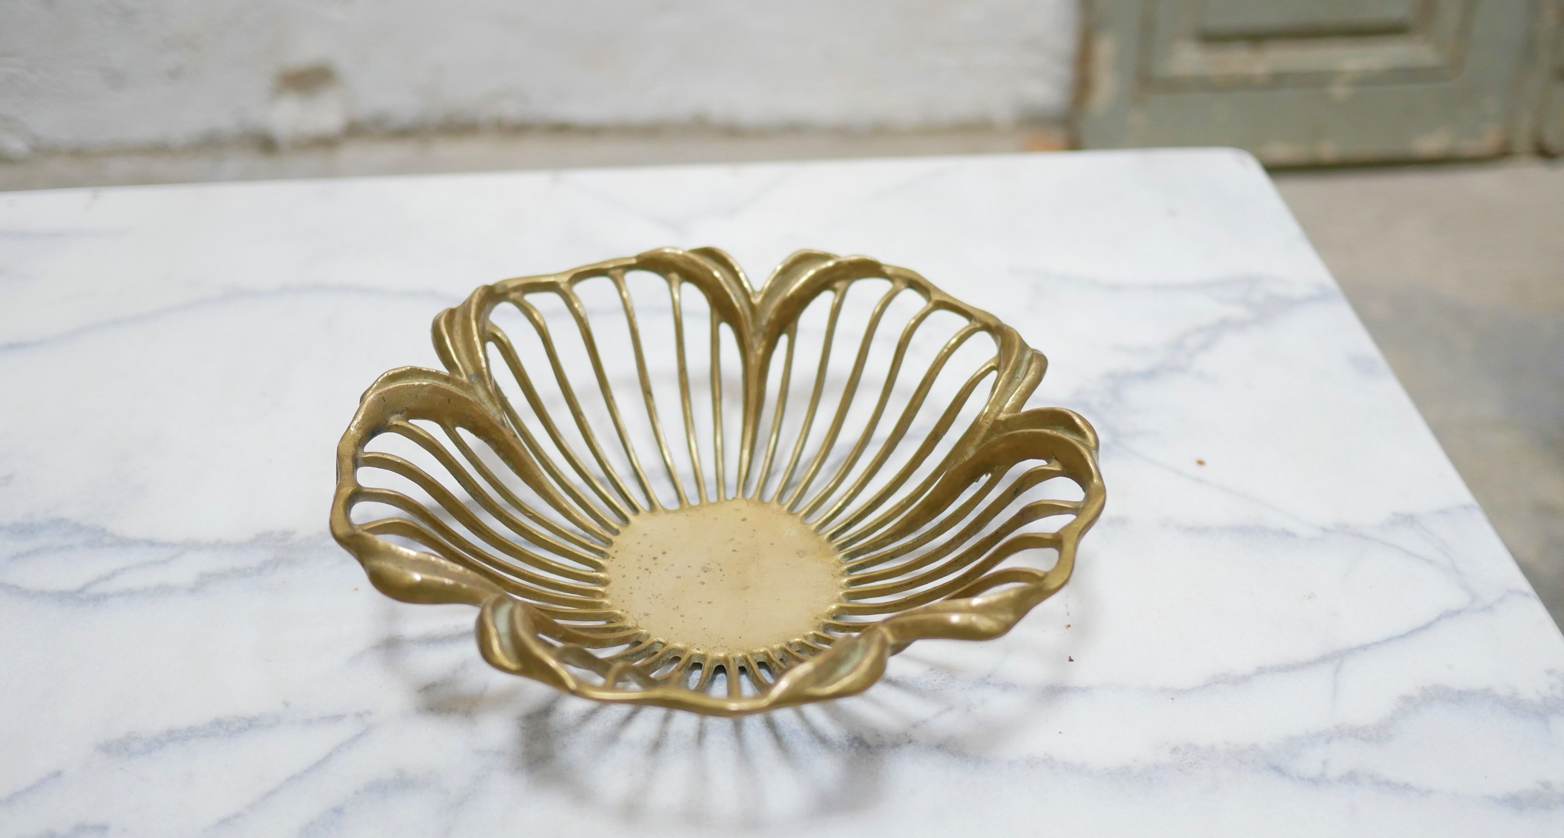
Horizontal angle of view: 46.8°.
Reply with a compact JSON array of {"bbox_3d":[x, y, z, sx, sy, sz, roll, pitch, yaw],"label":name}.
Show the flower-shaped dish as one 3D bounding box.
[{"bbox_3d":[-0.020,0.032,0.622,0.255,0.067,0.255,0,36,0],"label":"flower-shaped dish"}]

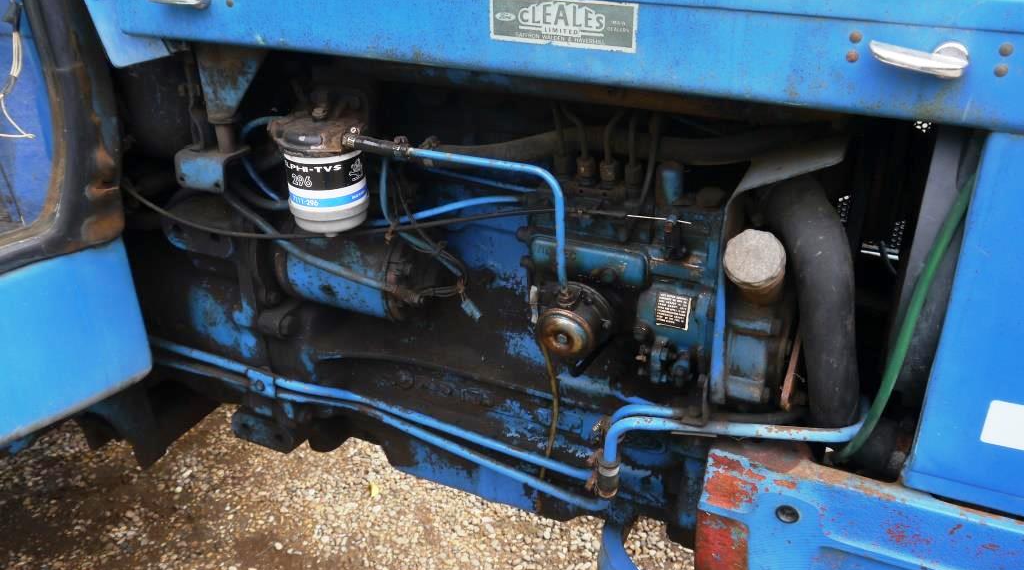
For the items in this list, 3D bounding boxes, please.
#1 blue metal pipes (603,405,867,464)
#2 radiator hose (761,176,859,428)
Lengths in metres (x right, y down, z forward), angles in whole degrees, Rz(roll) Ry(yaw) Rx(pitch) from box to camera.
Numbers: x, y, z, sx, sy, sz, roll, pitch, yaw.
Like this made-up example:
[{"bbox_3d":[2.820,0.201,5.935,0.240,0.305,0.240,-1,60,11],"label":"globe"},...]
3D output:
[{"bbox_3d":[0.230,0.157,0.872,0.248,0.090,0.080,10,30,20],"label":"blue metal pipes"},{"bbox_3d":[0.346,0.029,0.967,0.160,0.315,0.085,10,30,20],"label":"radiator hose"}]

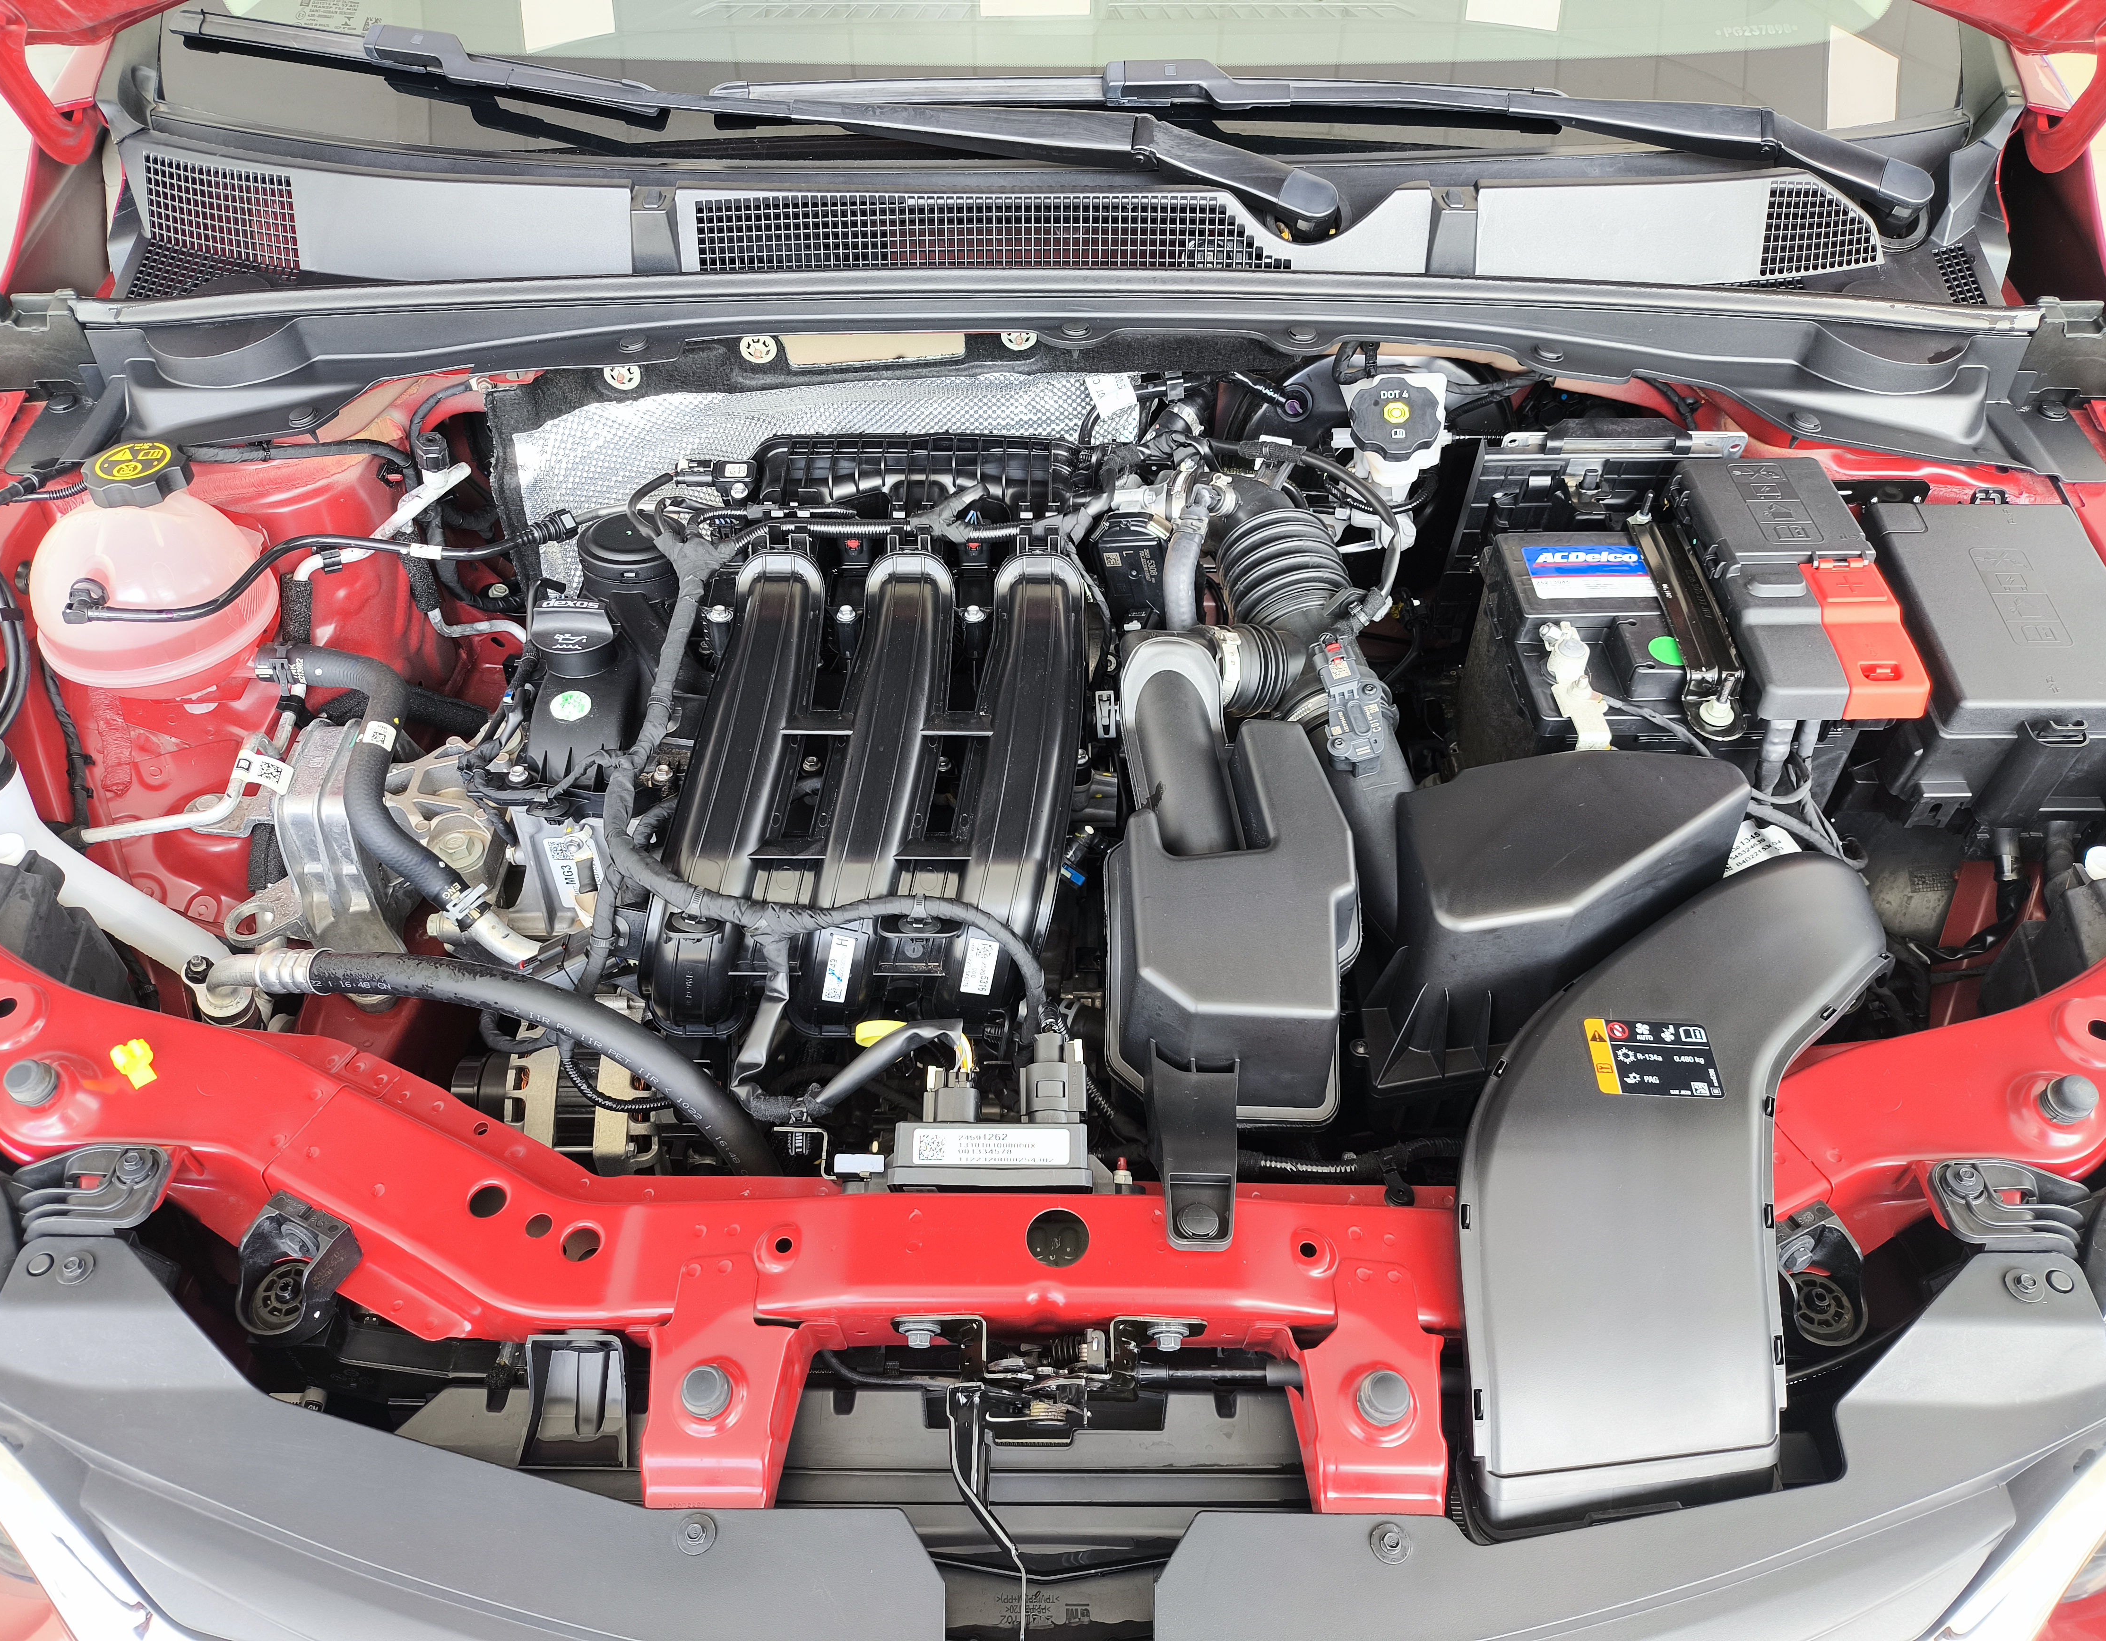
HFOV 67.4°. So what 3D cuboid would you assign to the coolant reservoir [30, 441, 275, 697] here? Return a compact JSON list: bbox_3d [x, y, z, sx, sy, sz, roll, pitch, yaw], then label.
[{"bbox_3d":[-0.620,-0.162,1.092,0.160,0.178,0.160,0,48,0],"label":"coolant reservoir"}]

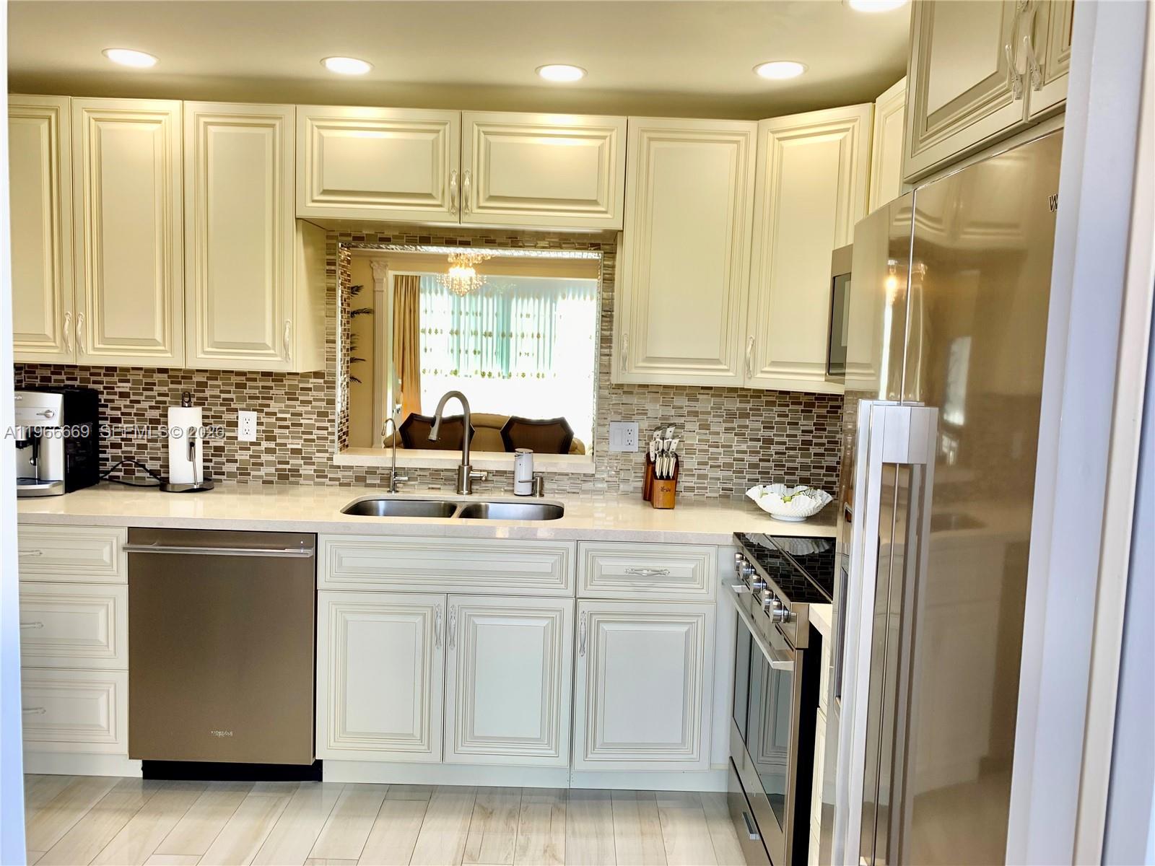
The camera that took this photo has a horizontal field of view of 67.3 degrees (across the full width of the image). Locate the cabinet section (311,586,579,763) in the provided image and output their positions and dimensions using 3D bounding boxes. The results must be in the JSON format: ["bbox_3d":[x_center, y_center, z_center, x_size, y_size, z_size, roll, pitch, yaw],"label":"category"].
[{"bbox_3d":[-0.430,0.776,3.124,0.828,0.567,0.610,2,5,0],"label":"cabinet section"}]

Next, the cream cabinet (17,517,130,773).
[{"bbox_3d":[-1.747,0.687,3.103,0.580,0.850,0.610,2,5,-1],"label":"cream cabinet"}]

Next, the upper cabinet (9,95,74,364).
[{"bbox_3d":[-1.918,-0.708,3.142,0.370,0.914,0.326,2,5,-1],"label":"upper cabinet"}]

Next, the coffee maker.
[{"bbox_3d":[-1.945,0.023,3.175,0.280,0.360,0.370,2,5,-1],"label":"coffee maker"}]

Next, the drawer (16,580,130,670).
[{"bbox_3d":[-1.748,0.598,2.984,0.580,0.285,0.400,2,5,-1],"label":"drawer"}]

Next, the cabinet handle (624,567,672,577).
[{"bbox_3d":[0.227,0.449,2.797,0.155,0.028,0.030,2,6,-1],"label":"cabinet handle"}]

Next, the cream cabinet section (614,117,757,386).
[{"bbox_3d":[0.377,-0.631,3.153,0.441,0.903,0.345,2,5,0],"label":"cream cabinet section"}]

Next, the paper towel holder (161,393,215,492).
[{"bbox_3d":[-1.460,0.025,3.247,0.189,0.371,0.189,2,6,-1],"label":"paper towel holder"}]

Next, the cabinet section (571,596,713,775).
[{"bbox_3d":[0.211,0.797,3.128,0.455,0.567,0.610,2,5,0],"label":"cabinet section"}]

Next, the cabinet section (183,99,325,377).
[{"bbox_3d":[-1.155,-0.681,3.143,0.381,0.903,0.345,2,5,0],"label":"cabinet section"}]

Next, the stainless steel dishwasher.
[{"bbox_3d":[-1.159,0.672,3.104,0.603,0.792,0.622,2,6,-1],"label":"stainless steel dishwasher"}]

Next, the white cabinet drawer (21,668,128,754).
[{"bbox_3d":[-1.811,0.879,3.135,0.673,0.287,0.605,2,6,-1],"label":"white cabinet drawer"}]

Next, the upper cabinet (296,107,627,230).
[{"bbox_3d":[-0.400,-0.926,3.136,1.134,0.380,0.338,2,6,-1],"label":"upper cabinet"}]

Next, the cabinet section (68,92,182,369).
[{"bbox_3d":[-1.535,-0.693,3.141,0.380,0.903,0.345,2,5,0],"label":"cabinet section"}]

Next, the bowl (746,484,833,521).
[{"bbox_3d":[0.748,0.254,3.080,0.305,0.097,0.295,2,5,0],"label":"bowl"}]

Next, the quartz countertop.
[{"bbox_3d":[-0.466,0.279,3.084,3.297,0.037,0.673,2,6,-1],"label":"quartz countertop"}]

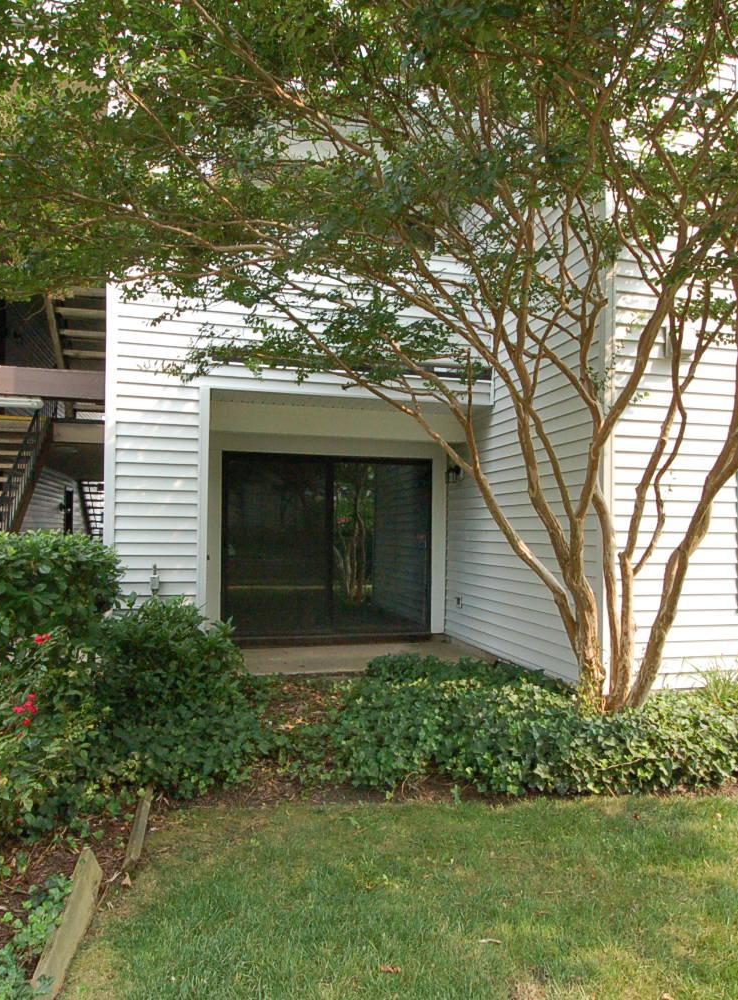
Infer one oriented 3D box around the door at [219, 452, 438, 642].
[{"bbox_3d":[-0.429,0.516,7.079,2.410,2.050,0.100,1,-3,-14],"label":"door"}]

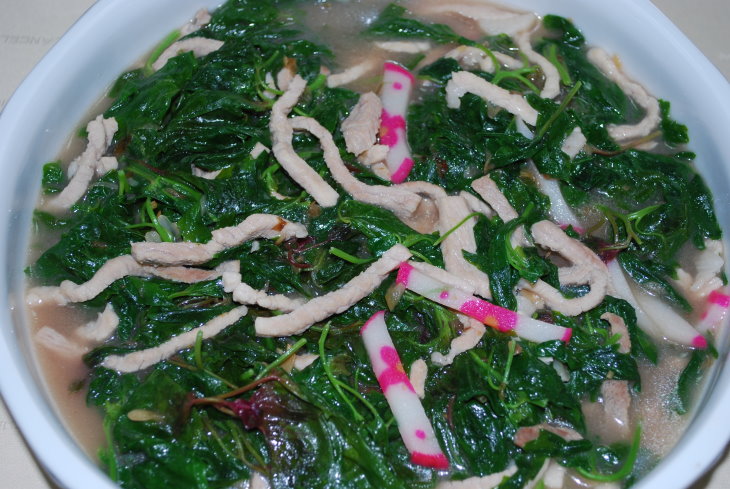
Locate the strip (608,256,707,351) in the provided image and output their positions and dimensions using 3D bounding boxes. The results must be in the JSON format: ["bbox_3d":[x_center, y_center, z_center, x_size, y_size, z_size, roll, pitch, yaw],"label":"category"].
[{"bbox_3d":[0.099,0.023,0.370,0.012,0.009,0.046,-36,65,-21],"label":"strip"}]

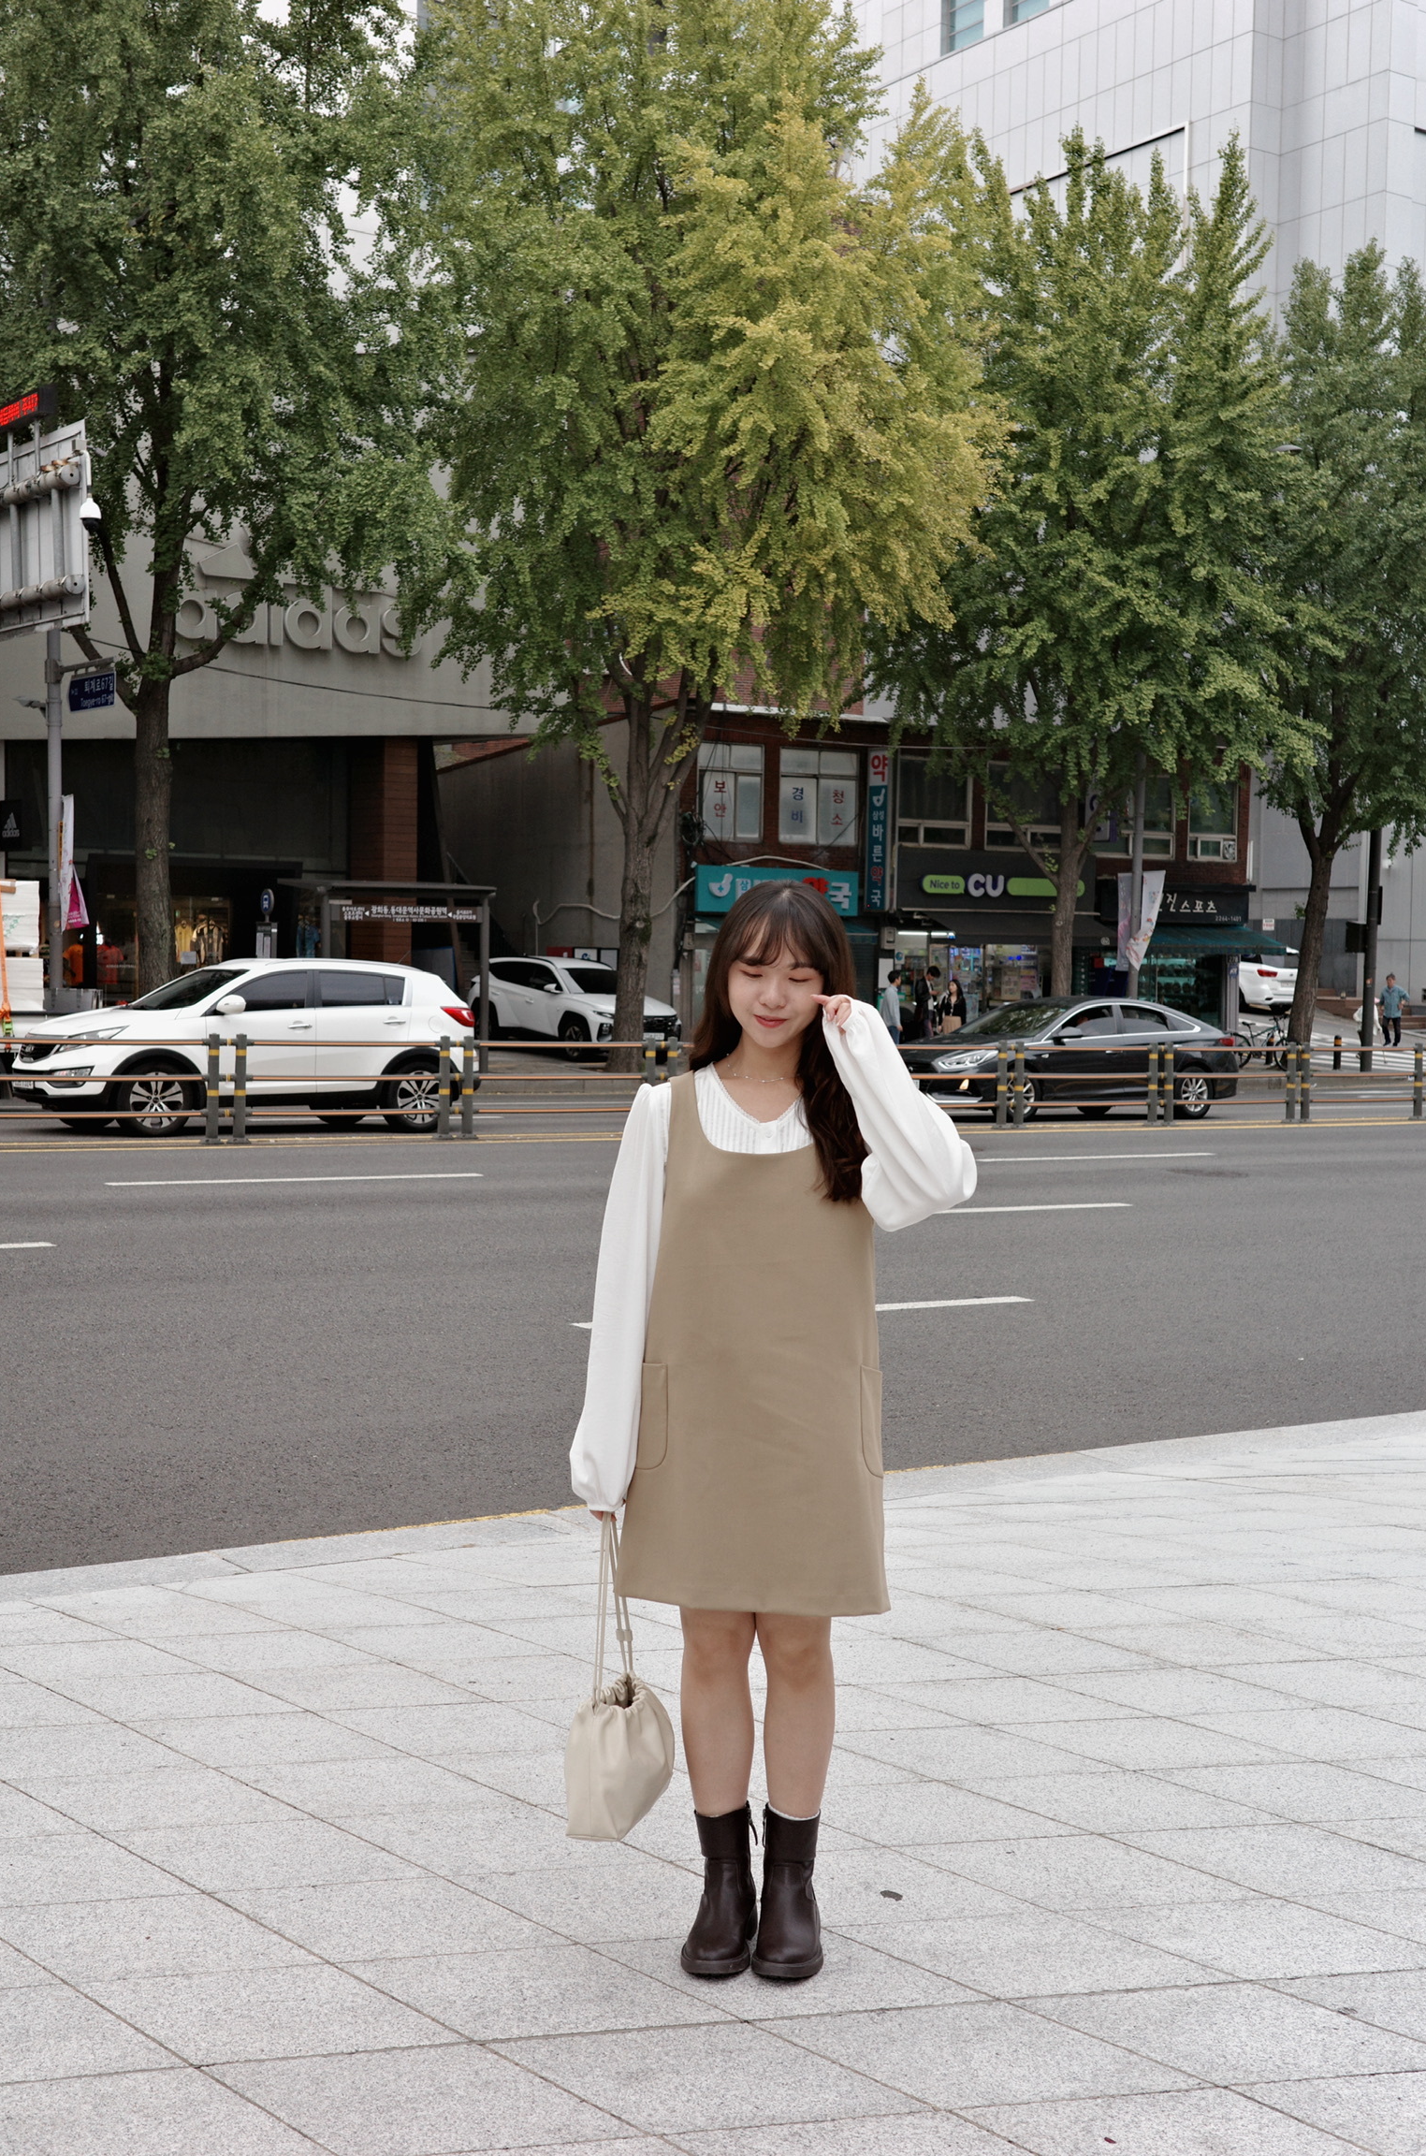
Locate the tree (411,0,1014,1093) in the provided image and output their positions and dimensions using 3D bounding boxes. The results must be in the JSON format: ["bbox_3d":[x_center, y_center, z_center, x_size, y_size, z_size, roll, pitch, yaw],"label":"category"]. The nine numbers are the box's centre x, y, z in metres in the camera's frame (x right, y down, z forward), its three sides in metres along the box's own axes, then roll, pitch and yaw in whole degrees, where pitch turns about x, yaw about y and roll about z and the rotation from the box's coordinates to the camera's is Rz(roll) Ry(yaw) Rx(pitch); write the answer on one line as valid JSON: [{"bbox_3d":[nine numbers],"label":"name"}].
[{"bbox_3d":[-0.107,-7.337,32.183,7.900,14.606,7.600,1,3,0],"label":"tree"}]

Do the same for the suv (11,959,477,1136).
[{"bbox_3d":[-4.396,-0.328,22.779,4.440,1.640,1.860,-1,4,-36],"label":"suv"}]

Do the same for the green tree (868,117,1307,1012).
[{"bbox_3d":[5.715,-7.245,36.817,6.800,14.248,6.600,1,3,0],"label":"green tree"}]

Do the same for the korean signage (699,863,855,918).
[{"bbox_3d":[1.005,-3.056,39.386,3.306,0.740,0.300,-1,4,-35],"label":"korean signage"}]

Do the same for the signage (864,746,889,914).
[{"bbox_3d":[2.757,-4.149,40.297,0.150,2.709,0.520,-1,4,-35],"label":"signage"}]

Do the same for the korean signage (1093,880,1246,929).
[{"bbox_3d":[8.477,-3.234,44.576,3.986,0.716,0.350,-1,4,-35],"label":"korean signage"}]

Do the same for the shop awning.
[{"bbox_3d":[8.874,-2.586,44.376,3.973,0.552,1.100,-1,4,-35],"label":"shop awning"}]

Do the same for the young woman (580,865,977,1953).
[{"bbox_3d":[0.089,0.514,3.574,0.590,1.610,0.380,1,3,-3],"label":"young woman"}]

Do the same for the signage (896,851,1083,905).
[{"bbox_3d":[4.966,-3.440,42.166,4.521,1.053,0.250,-1,4,-35],"label":"signage"}]

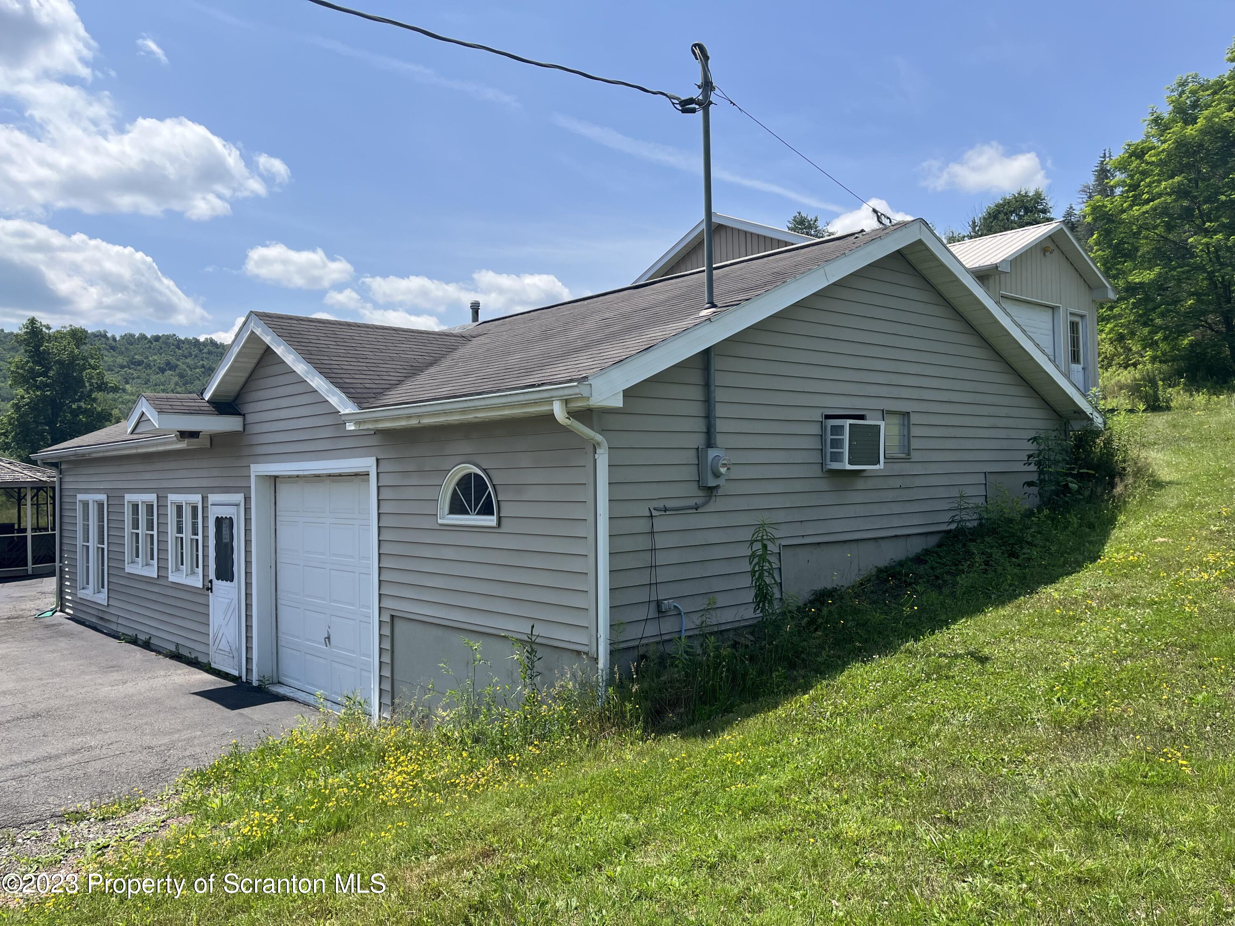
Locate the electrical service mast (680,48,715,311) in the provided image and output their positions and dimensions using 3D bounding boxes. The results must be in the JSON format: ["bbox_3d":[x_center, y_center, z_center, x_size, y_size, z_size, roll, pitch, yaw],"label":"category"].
[{"bbox_3d":[0.642,-2.268,7.282,0.300,2.105,0.160,-1,-1,-34],"label":"electrical service mast"}]

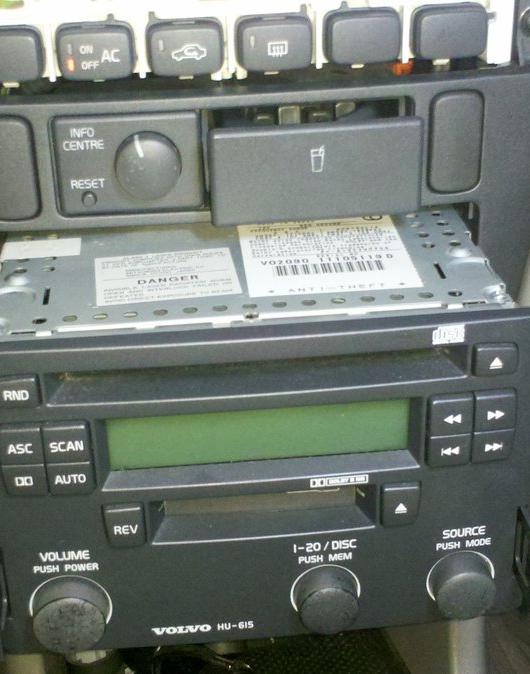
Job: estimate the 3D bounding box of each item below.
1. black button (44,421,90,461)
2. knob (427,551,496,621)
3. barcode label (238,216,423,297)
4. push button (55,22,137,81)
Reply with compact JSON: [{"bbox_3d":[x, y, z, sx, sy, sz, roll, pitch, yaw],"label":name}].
[{"bbox_3d":[-0.064,0.034,0.311,0.015,0.012,0.004,-4,18,-4],"label":"black button"},{"bbox_3d":[0.070,0.088,0.336,0.022,0.022,0.011,-4,18,-4],"label":"knob"},{"bbox_3d":[0.022,-0.033,0.357,0.061,0.001,0.061,-4,34,-6],"label":"barcode label"},{"bbox_3d":[-0.063,-0.106,0.355,0.029,0.019,0.009,-2,28,-2],"label":"push button"}]

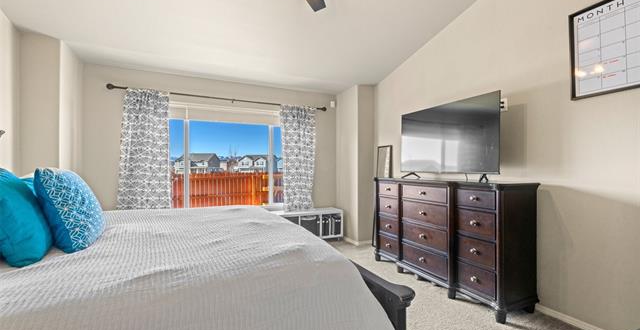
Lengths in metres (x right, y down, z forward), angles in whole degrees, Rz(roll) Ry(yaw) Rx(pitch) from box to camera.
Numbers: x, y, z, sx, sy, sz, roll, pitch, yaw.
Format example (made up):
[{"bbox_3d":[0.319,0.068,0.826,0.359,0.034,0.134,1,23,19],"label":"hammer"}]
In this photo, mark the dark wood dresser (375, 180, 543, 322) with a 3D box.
[{"bbox_3d":[1.271,0.708,2.872,0.480,1.075,1.635,0,0,-26],"label":"dark wood dresser"}]

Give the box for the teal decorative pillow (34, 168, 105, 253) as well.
[{"bbox_3d":[-1.560,0.260,1.680,0.170,0.460,0.450,-23,7,-17],"label":"teal decorative pillow"}]

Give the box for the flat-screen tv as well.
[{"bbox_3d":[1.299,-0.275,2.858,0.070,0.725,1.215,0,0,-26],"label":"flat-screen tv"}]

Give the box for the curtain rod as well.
[{"bbox_3d":[-1.240,-0.939,3.868,3.000,0.070,0.090,0,0,-26],"label":"curtain rod"}]

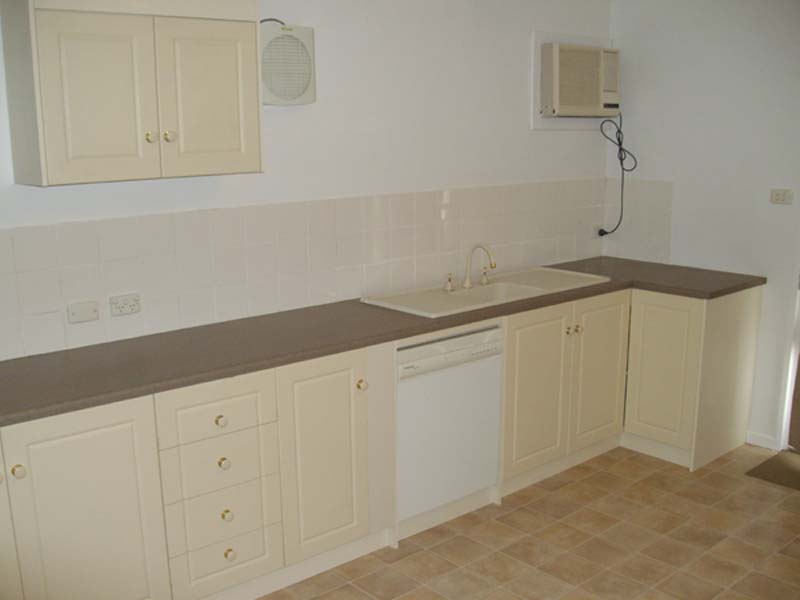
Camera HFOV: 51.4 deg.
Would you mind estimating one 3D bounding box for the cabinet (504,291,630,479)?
[{"bbox_3d":[0.631,0.348,4.202,0.935,0.757,0.560,-10,15,-40],"label":"cabinet"}]

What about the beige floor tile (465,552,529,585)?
[{"bbox_3d":[0.385,1.051,3.250,0.203,0.010,0.196,-10,15,-41],"label":"beige floor tile"}]

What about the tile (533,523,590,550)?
[{"bbox_3d":[0.687,0.999,3.517,0.203,0.010,0.196,-10,15,-41],"label":"tile"}]

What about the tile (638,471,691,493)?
[{"bbox_3d":[1.292,0.894,4.050,0.203,0.010,0.196,-10,15,-41],"label":"tile"}]

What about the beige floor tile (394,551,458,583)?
[{"bbox_3d":[0.096,1.038,3.234,0.188,0.010,0.191,-10,15,-41],"label":"beige floor tile"}]

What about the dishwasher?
[{"bbox_3d":[0.032,0.495,3.678,0.597,0.783,0.566,-10,15,-40],"label":"dishwasher"}]

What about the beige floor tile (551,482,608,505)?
[{"bbox_3d":[0.859,0.919,3.926,0.203,0.010,0.196,-10,15,-41],"label":"beige floor tile"}]

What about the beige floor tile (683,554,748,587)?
[{"bbox_3d":[1.212,1.039,3.191,0.192,0.010,0.185,-10,15,-41],"label":"beige floor tile"}]

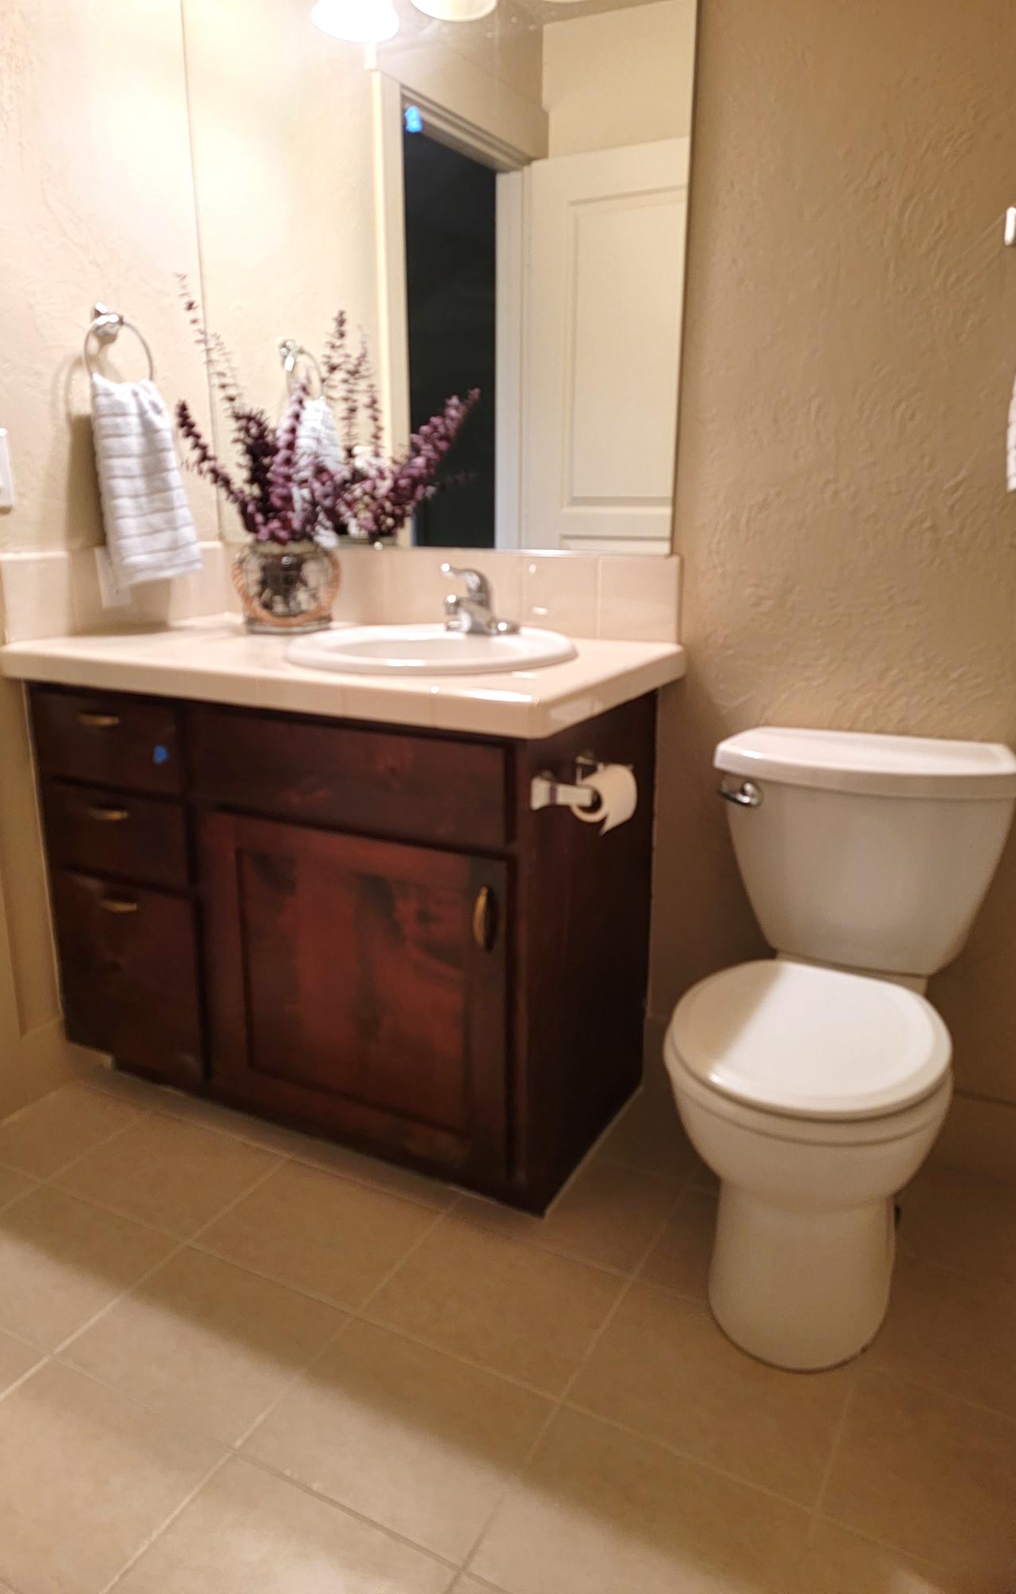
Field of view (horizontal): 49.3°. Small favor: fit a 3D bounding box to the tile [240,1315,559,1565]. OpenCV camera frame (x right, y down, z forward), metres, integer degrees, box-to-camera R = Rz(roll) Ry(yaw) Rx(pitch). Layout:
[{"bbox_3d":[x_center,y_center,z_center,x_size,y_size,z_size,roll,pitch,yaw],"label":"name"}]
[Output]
[{"bbox_3d":[-0.139,0.831,1.451,0.330,0.010,0.255,9,19,27],"label":"tile"}]

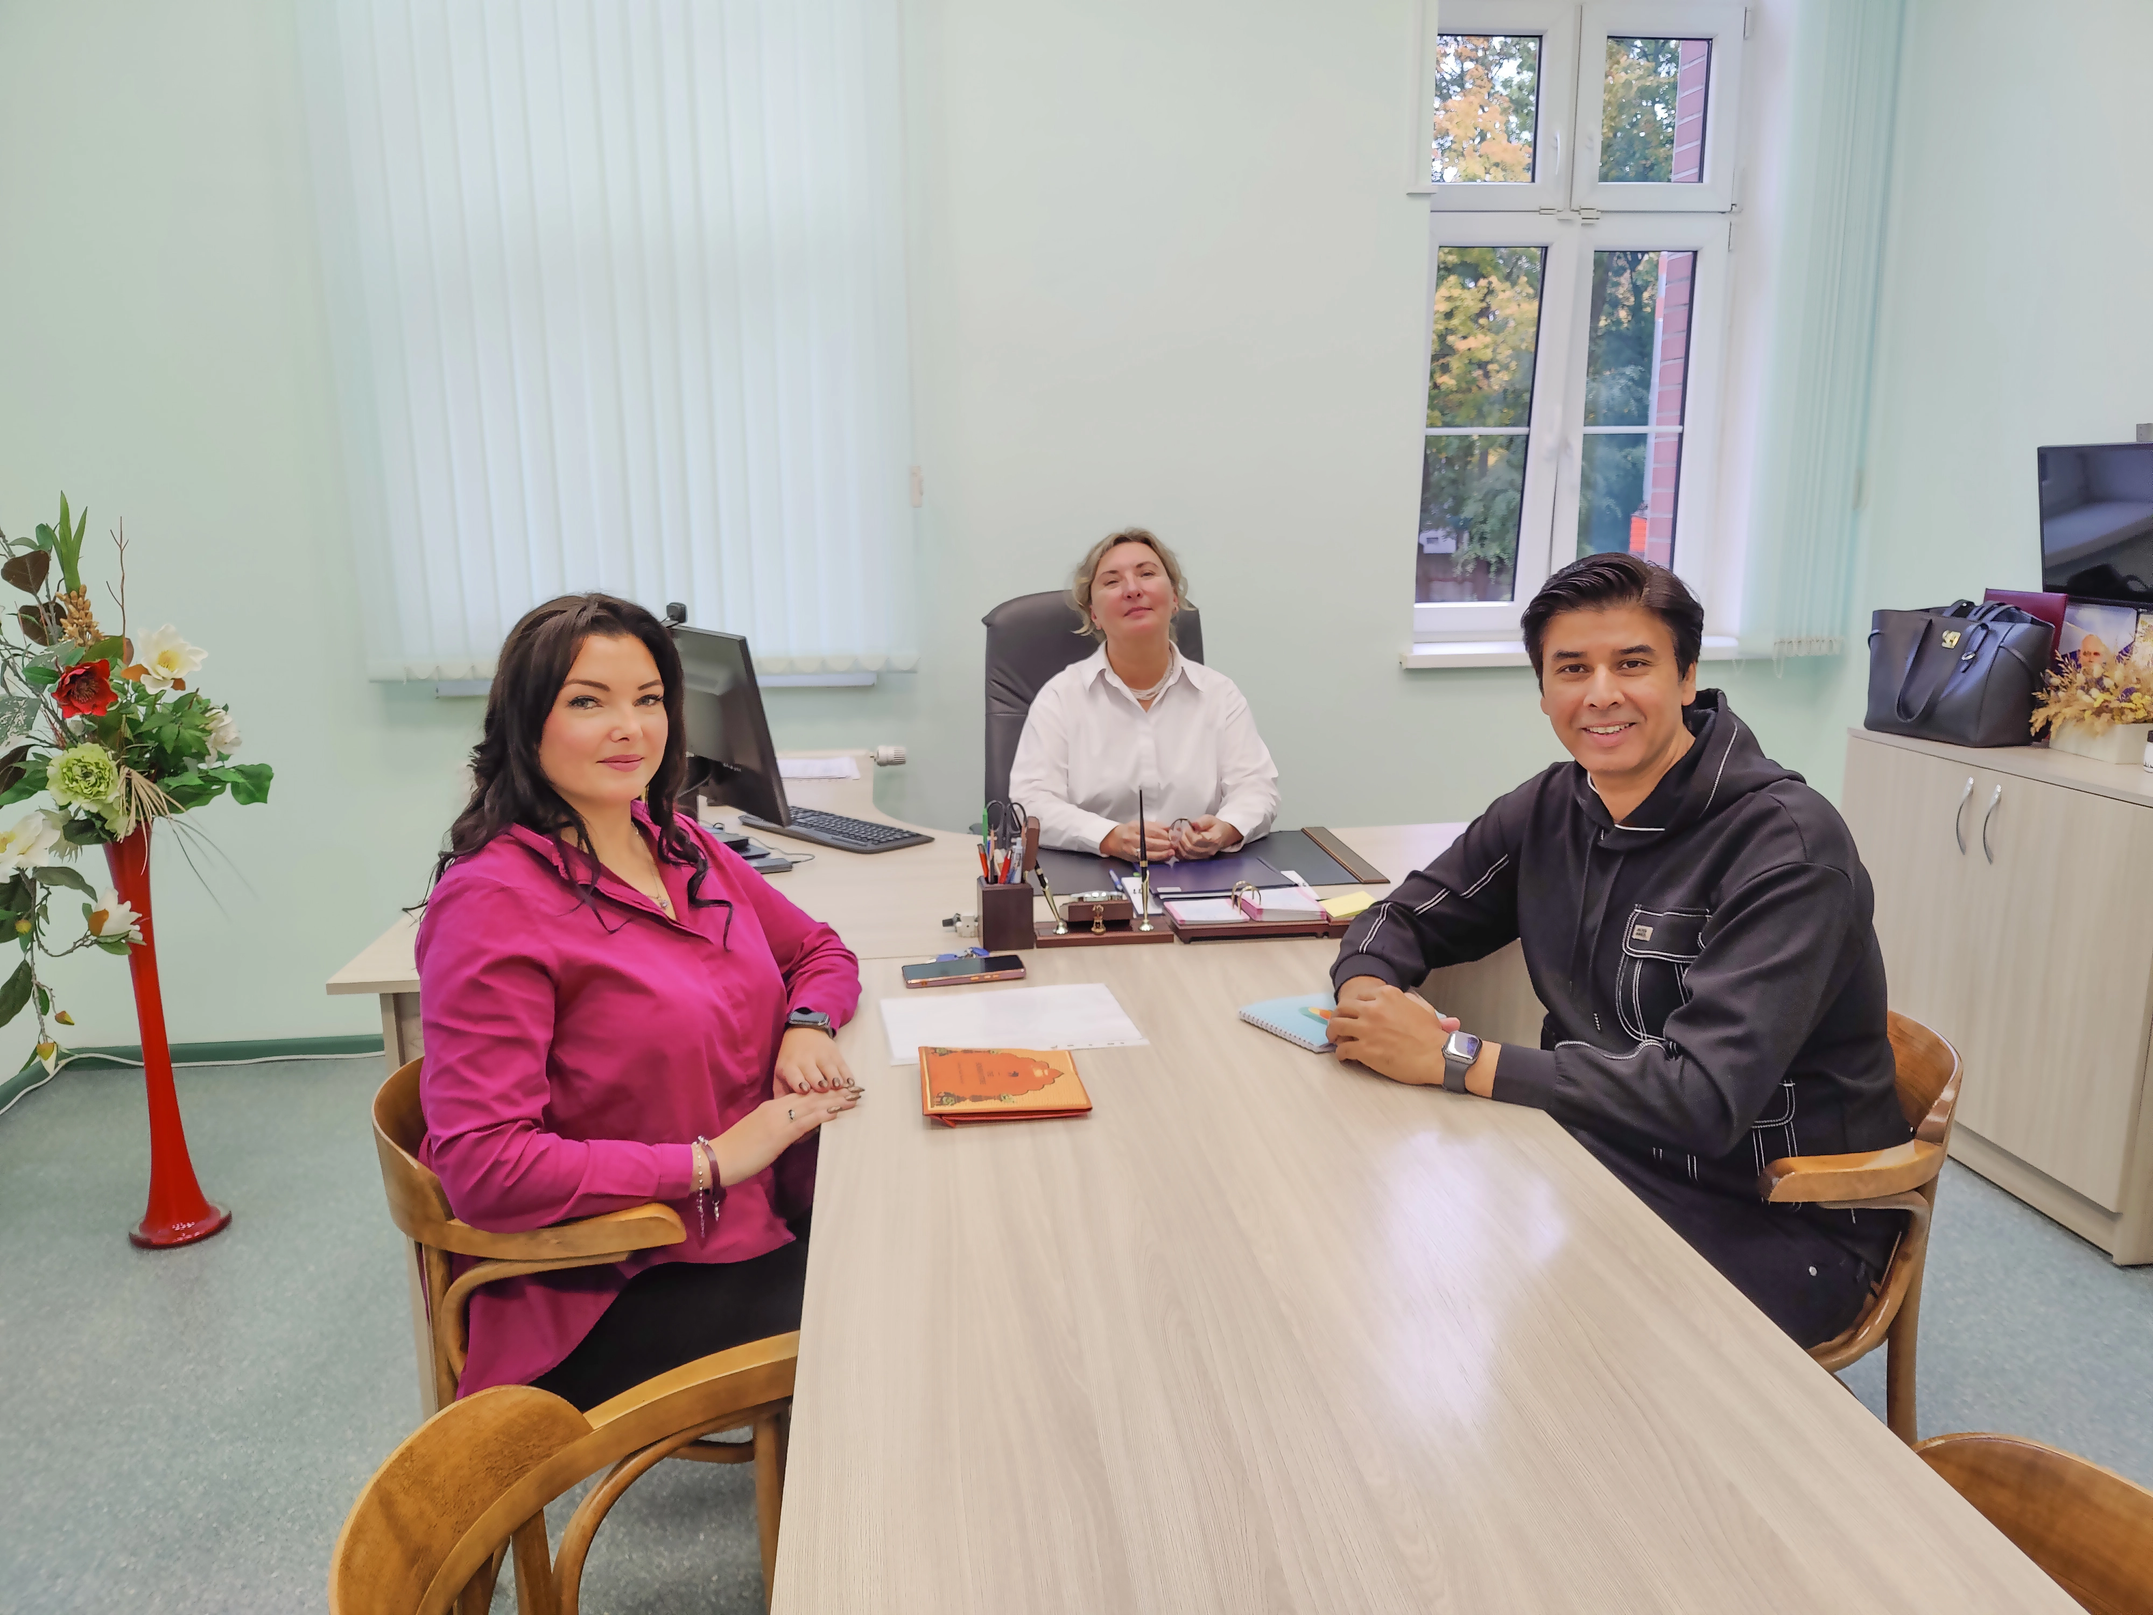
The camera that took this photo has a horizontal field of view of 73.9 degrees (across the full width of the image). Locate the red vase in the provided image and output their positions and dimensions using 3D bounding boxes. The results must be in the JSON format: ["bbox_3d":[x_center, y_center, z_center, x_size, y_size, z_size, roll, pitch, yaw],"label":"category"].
[{"bbox_3d":[-1.808,0.434,2.793,0.175,0.840,0.175,-2,12,-7],"label":"red vase"}]

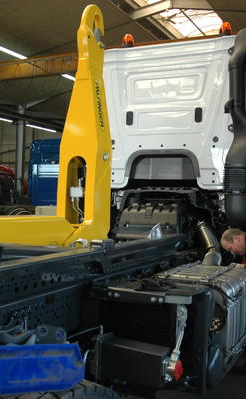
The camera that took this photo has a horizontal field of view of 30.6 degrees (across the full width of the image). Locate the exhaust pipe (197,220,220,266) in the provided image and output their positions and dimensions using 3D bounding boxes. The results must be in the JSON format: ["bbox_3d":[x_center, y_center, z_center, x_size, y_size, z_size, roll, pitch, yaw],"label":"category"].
[{"bbox_3d":[0.855,0.440,4.450,0.160,0.460,0.160,-10,-14,-16],"label":"exhaust pipe"}]

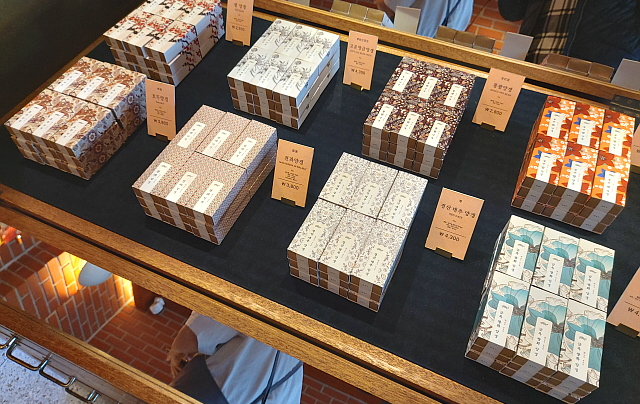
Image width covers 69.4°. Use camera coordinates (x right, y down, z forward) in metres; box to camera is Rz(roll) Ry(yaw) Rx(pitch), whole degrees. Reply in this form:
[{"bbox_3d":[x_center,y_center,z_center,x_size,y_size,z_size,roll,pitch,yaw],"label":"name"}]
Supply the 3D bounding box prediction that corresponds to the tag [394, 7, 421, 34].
[{"bbox_3d":[0.187,-0.387,1.034,0.052,0.092,0.008,23,40,21],"label":"tag"}]

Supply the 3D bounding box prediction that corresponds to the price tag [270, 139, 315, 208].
[{"bbox_3d":[-0.040,-0.040,0.656,0.052,0.092,0.008,16,28,12],"label":"price tag"}]

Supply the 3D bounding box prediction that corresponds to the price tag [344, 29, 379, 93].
[{"bbox_3d":[0.070,-0.246,0.803,0.052,0.092,0.008,15,31,11],"label":"price tag"}]

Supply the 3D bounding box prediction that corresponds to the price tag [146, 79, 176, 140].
[{"bbox_3d":[-0.252,-0.145,0.733,0.052,0.092,0.008,14,29,10],"label":"price tag"}]

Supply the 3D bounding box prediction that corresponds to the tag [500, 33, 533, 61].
[{"bbox_3d":[0.403,-0.305,0.974,0.052,0.092,0.008,21,41,16],"label":"tag"}]

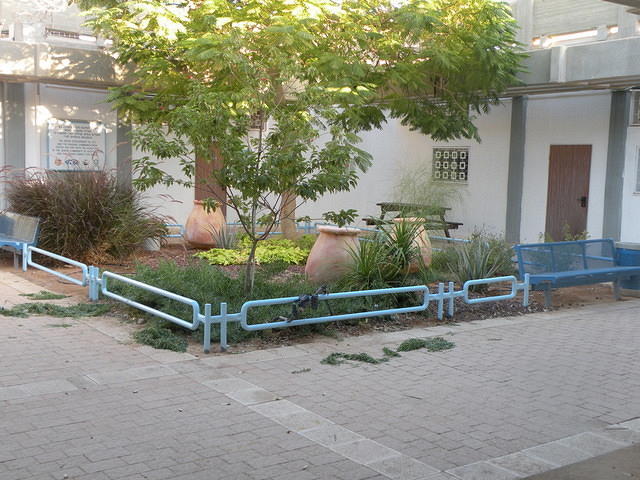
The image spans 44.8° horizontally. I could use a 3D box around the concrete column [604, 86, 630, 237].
[{"bbox_3d":[5.575,-1.250,14.632,0.270,3.131,0.330,-2,7,-36],"label":"concrete column"}]

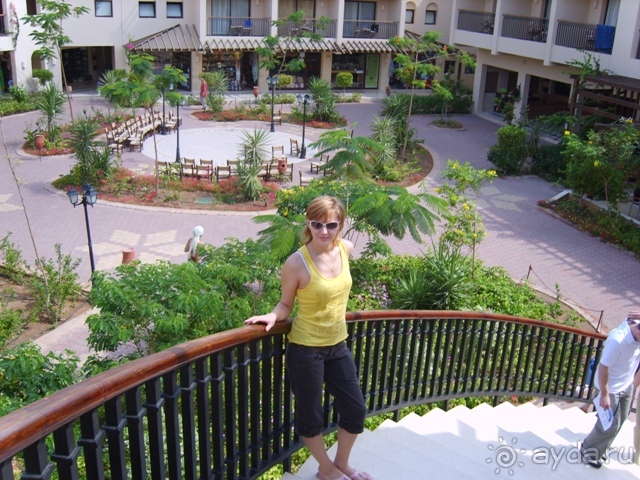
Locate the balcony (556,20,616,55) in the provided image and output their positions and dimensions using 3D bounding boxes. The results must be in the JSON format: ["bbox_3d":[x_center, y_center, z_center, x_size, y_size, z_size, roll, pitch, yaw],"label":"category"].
[{"bbox_3d":[10.460,-7.647,24.347,1.200,1.000,3.480,-4,22,-16],"label":"balcony"}]

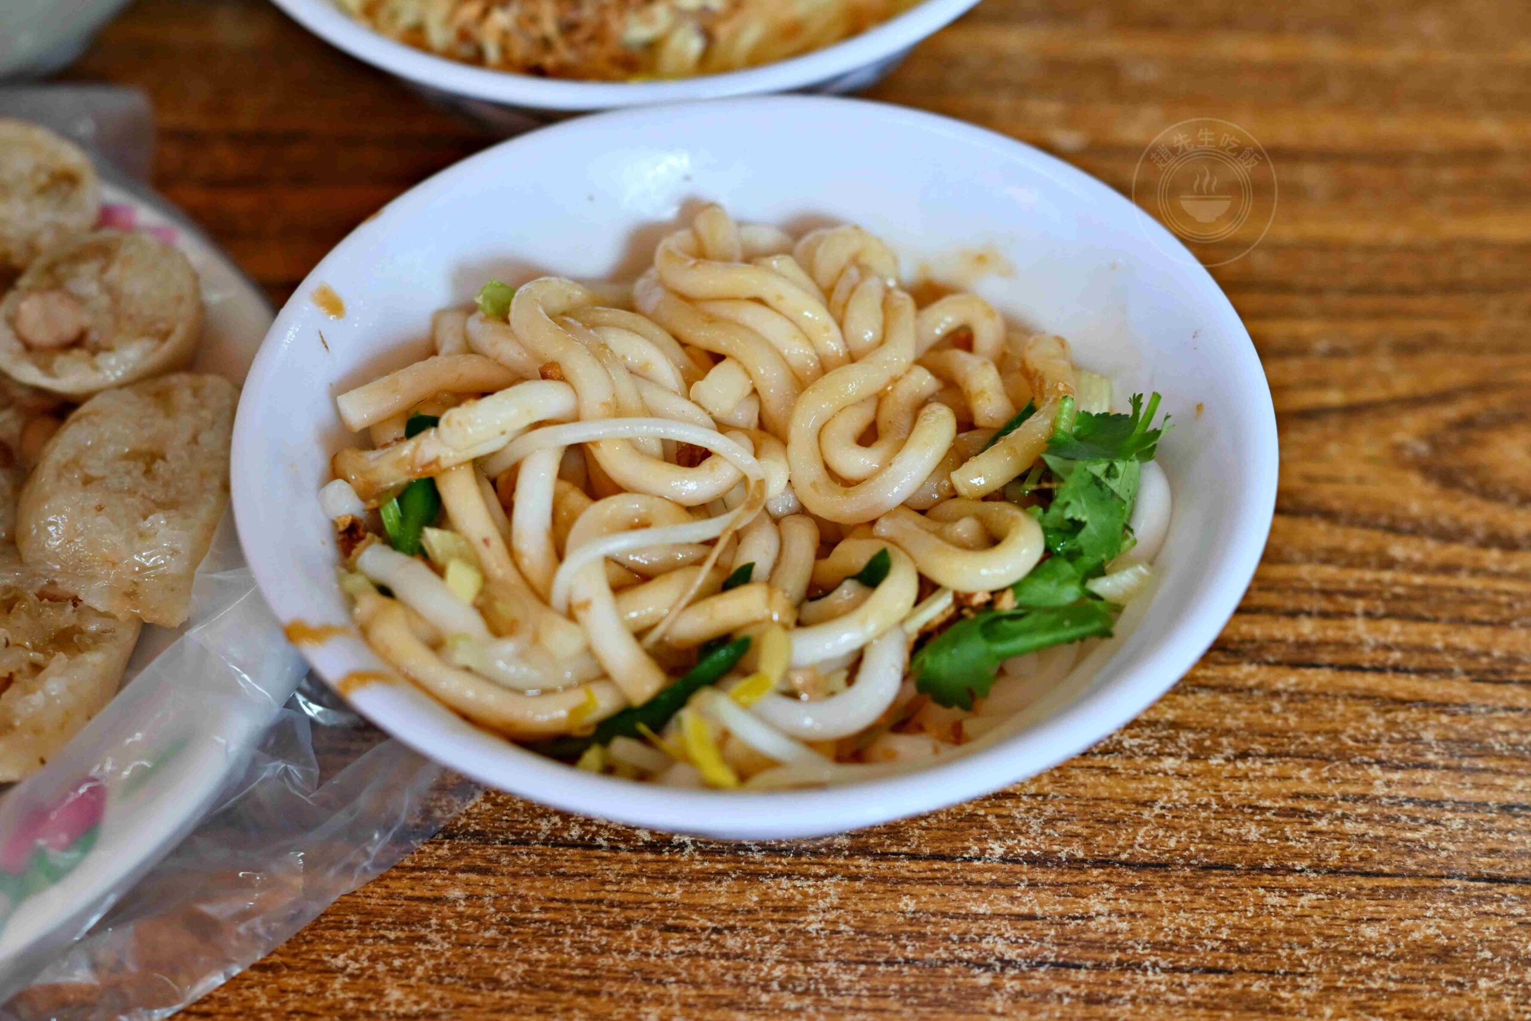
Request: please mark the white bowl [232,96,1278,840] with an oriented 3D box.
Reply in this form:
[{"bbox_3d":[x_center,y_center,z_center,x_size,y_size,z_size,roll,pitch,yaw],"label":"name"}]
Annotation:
[{"bbox_3d":[-0.001,0.006,0.503,0.158,0.055,0.158,0,46,0],"label":"white bowl"}]

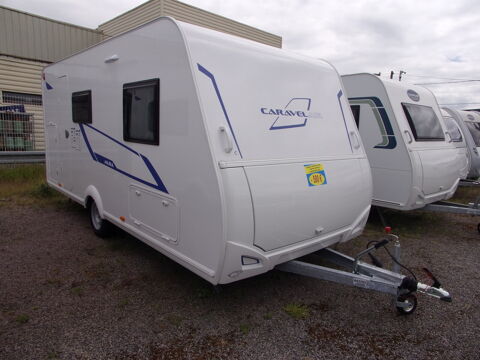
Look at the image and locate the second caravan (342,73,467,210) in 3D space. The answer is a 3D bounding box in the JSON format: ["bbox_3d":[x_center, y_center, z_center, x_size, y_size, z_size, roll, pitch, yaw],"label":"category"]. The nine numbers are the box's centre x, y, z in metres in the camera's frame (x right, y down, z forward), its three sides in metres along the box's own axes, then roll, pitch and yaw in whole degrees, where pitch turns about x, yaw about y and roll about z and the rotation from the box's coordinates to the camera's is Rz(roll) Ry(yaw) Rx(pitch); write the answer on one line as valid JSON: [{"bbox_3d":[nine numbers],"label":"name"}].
[{"bbox_3d":[1.954,-0.897,8.074,2.200,2.349,5.200,-5,9,-39],"label":"second caravan"}]

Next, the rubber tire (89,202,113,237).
[{"bbox_3d":[-1.942,0.498,4.945,0.190,0.625,0.625,-5,12,-41],"label":"rubber tire"}]

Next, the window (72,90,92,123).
[{"bbox_3d":[-2.224,-1.016,4.869,0.050,0.440,0.810,-5,12,-41],"label":"window"}]

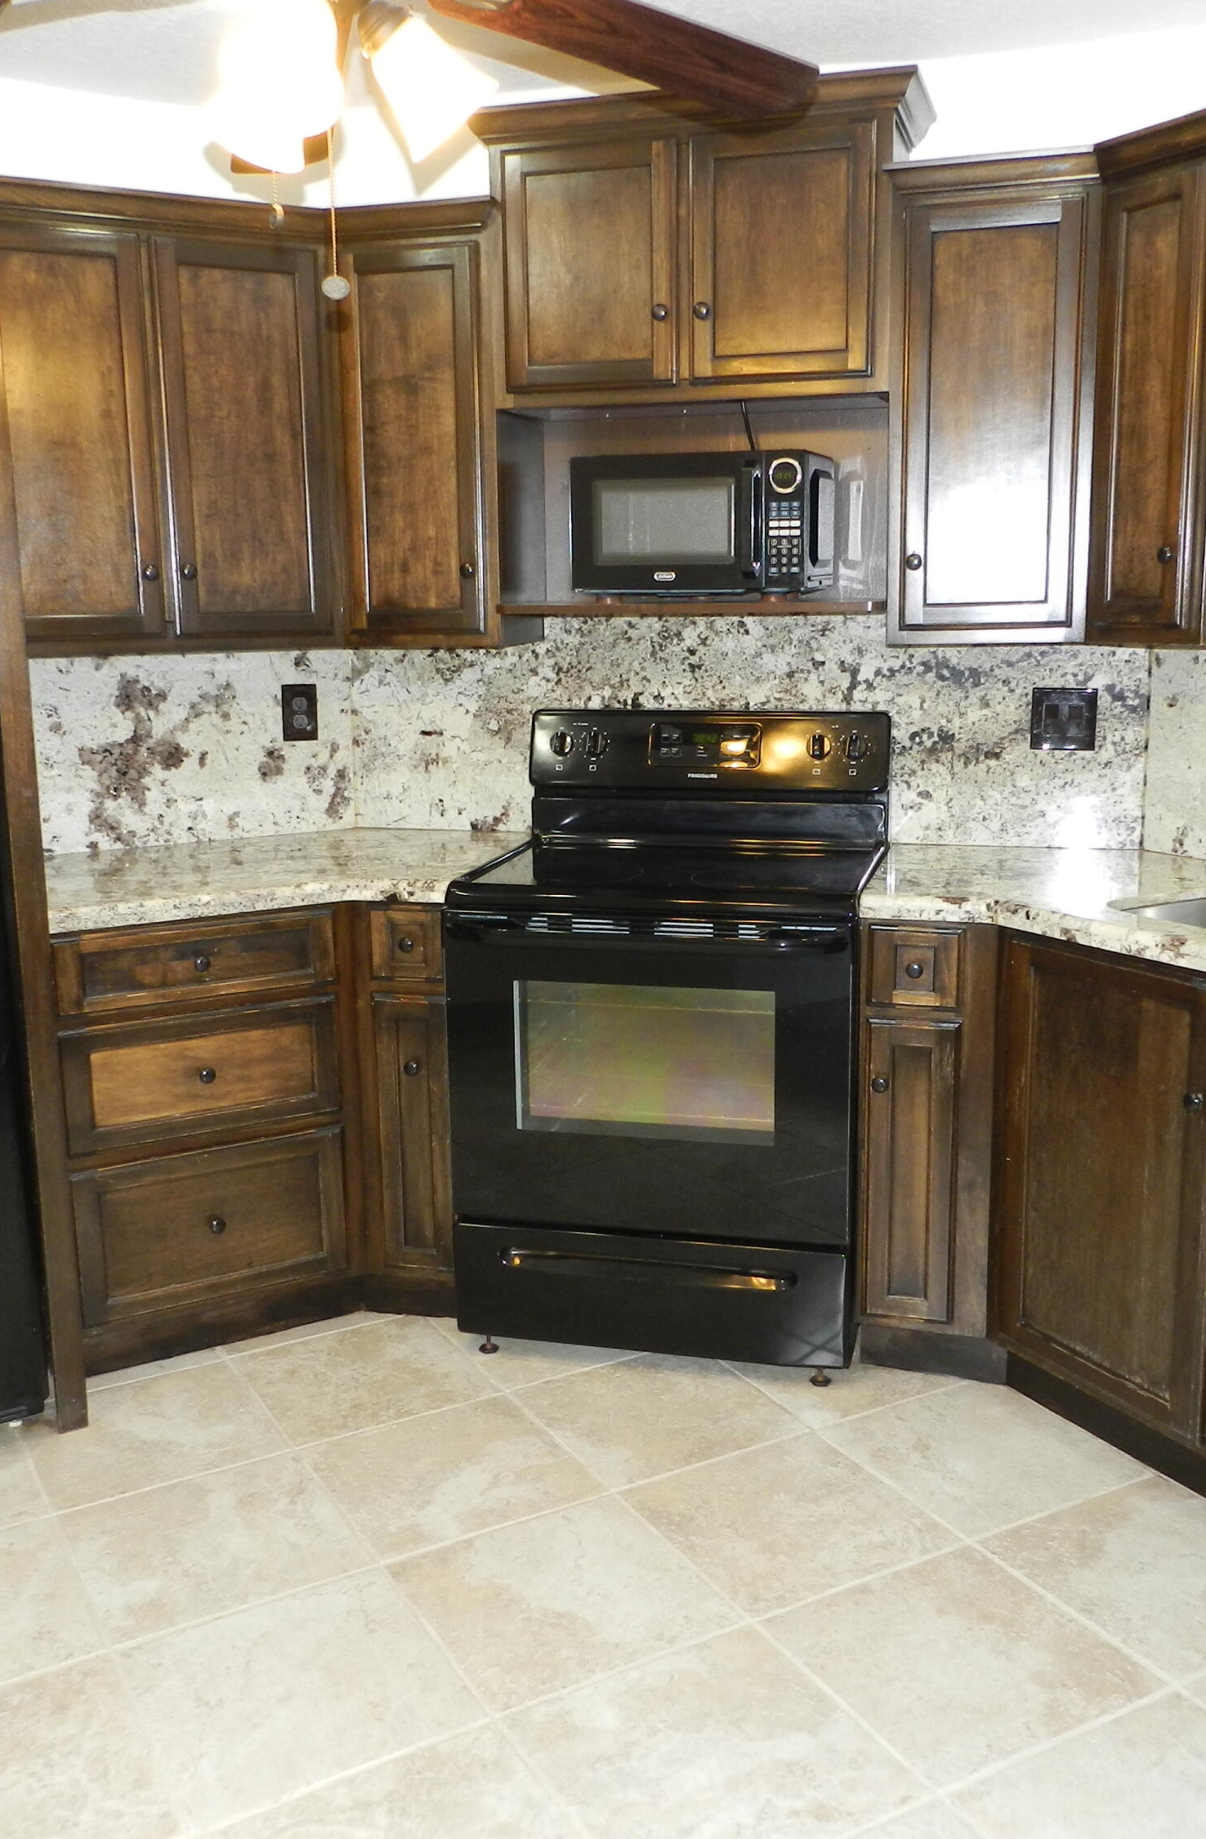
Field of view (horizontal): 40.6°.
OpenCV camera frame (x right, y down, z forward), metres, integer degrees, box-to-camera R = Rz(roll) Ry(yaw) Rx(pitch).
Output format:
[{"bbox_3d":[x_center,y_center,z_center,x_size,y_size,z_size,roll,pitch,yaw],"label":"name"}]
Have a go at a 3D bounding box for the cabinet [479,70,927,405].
[{"bbox_3d":[0.195,-1.278,3.179,0.830,0.550,0.380,2,11,16],"label":"cabinet"}]

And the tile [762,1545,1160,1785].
[{"bbox_3d":[0.486,1.011,2.233,0.402,0.011,0.398,-7,13,-28],"label":"tile"}]

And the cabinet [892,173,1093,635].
[{"bbox_3d":[0.731,-0.930,3.043,0.360,0.820,0.320,2,11,16],"label":"cabinet"}]

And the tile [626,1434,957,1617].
[{"bbox_3d":[0.288,0.943,2.562,0.395,0.012,0.395,-7,12,-28],"label":"tile"}]

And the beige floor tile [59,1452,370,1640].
[{"bbox_3d":[-0.605,0.966,2.527,0.395,0.012,0.395,-7,12,-28],"label":"beige floor tile"}]

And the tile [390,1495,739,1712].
[{"bbox_3d":[-0.061,0.990,2.383,0.402,0.011,0.398,-7,13,-28],"label":"tile"}]

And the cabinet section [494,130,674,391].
[{"bbox_3d":[0.013,-1.276,3.272,0.347,0.442,0.310,2,11,14],"label":"cabinet section"}]

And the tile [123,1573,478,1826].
[{"bbox_3d":[-0.411,1.028,2.183,0.395,0.012,0.395,-7,12,-28],"label":"tile"}]

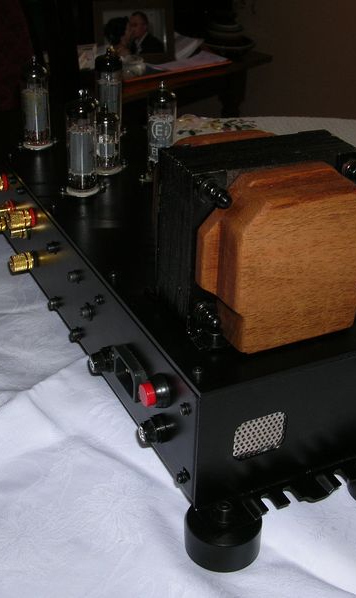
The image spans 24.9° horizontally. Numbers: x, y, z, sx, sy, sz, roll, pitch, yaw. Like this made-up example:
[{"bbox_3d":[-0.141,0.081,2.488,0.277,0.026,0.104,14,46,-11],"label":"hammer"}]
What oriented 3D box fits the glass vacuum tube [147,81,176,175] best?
[{"bbox_3d":[-0.013,-0.122,0.585,0.021,0.069,0.021,2,29,-1],"label":"glass vacuum tube"}]

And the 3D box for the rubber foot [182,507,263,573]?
[{"bbox_3d":[0.023,0.116,0.403,0.038,0.018,0.038,2,29,-1],"label":"rubber foot"}]

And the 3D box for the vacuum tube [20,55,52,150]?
[{"bbox_3d":[-0.113,-0.158,0.642,0.021,0.070,0.021,-12,32,-23],"label":"vacuum tube"}]

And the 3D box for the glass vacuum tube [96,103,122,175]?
[{"bbox_3d":[-0.053,-0.122,0.604,0.021,0.049,0.021,-12,32,-23],"label":"glass vacuum tube"}]

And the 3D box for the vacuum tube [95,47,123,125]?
[{"bbox_3d":[-0.059,-0.171,0.667,0.021,0.070,0.021,-12,32,-23],"label":"vacuum tube"}]

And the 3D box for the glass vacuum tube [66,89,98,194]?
[{"bbox_3d":[-0.067,-0.110,0.559,0.021,0.071,0.021,2,29,-1],"label":"glass vacuum tube"}]

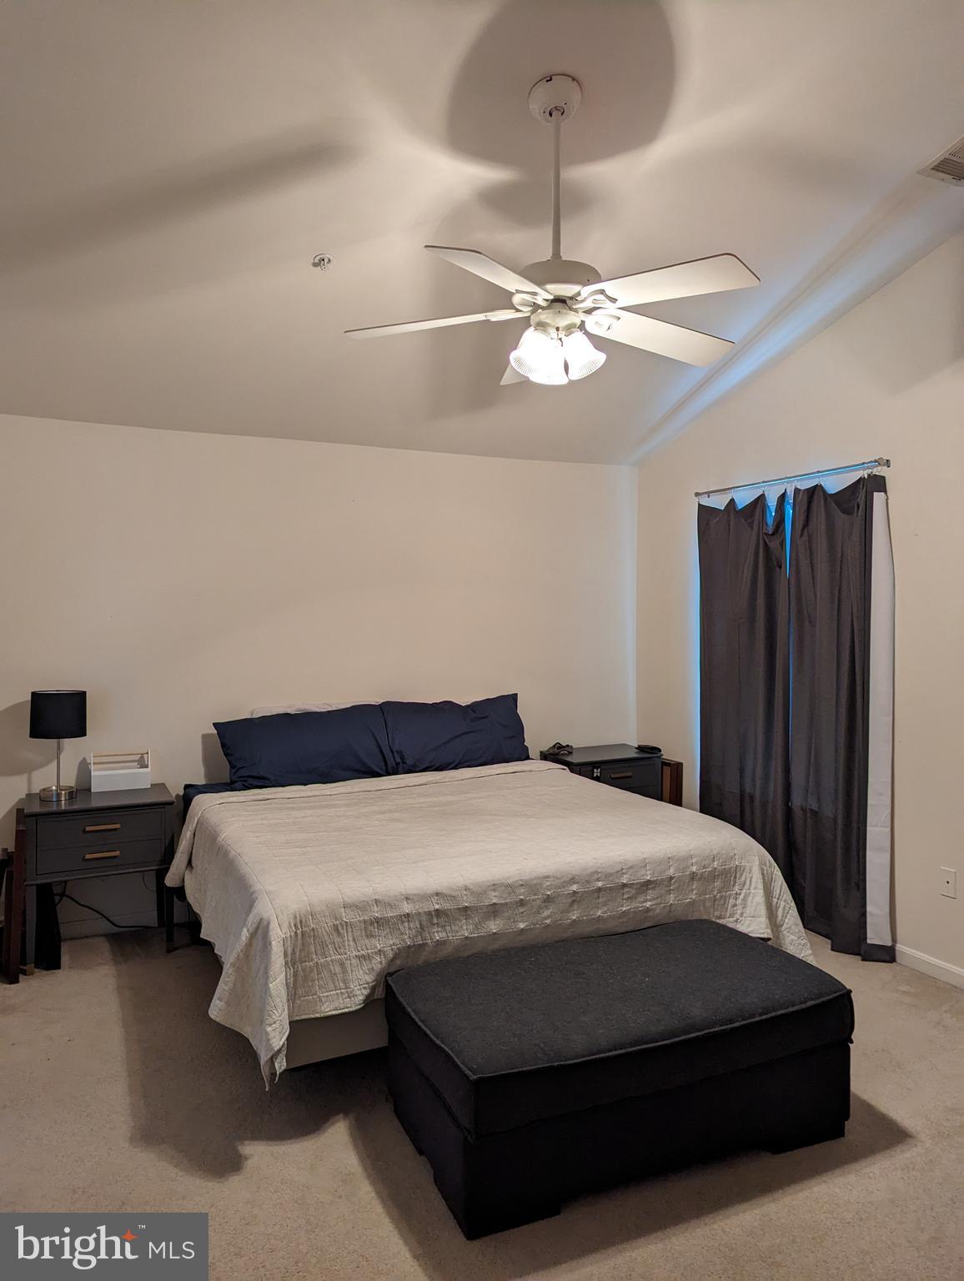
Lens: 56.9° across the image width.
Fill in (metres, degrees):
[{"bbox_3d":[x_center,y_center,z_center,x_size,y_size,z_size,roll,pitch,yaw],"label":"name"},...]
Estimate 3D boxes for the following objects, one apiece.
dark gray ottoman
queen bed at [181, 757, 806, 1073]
[{"bbox_3d":[0.403,1.247,2.710,1.230,0.434,0.665,-1,2,-23],"label":"dark gray ottoman"},{"bbox_3d":[-0.134,1.076,3.910,2.150,0.700,2.050,-1,2,-25],"label":"queen bed"}]

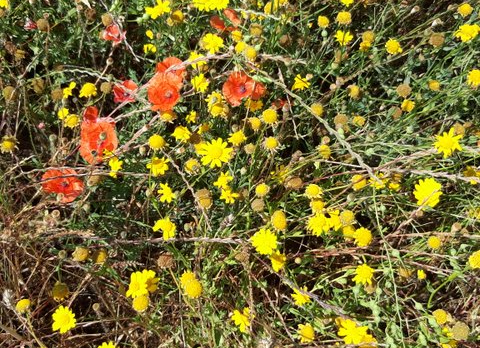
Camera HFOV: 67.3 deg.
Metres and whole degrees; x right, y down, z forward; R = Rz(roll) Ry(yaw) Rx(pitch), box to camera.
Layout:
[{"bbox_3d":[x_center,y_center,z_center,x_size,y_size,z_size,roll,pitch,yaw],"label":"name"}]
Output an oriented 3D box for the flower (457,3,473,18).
[{"bbox_3d":[0.414,-0.301,0.665,0.029,0.021,0.029,0,63,0],"label":"flower"}]

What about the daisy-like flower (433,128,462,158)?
[{"bbox_3d":[0.293,-0.042,0.508,0.040,0.016,0.040,-6,72,11],"label":"daisy-like flower"}]

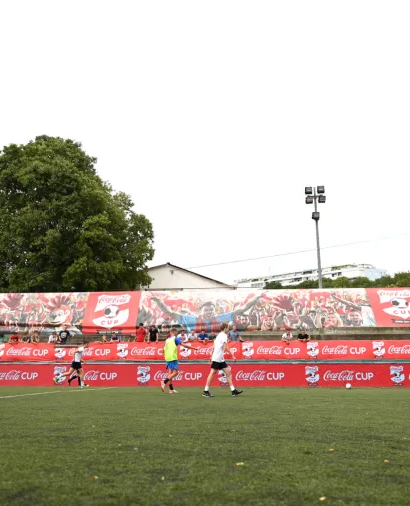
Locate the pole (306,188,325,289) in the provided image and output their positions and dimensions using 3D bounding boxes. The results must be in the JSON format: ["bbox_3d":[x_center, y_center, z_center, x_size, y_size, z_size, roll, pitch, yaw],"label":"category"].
[{"bbox_3d":[7.420,0.443,32.784,1.350,10.100,0.700,-2,-13,8],"label":"pole"}]

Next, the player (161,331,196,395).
[{"bbox_3d":[-0.780,2.896,13.650,0.720,1.690,0.680,13,-18,-43],"label":"player"}]

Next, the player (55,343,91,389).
[{"bbox_3d":[-4.720,3.967,17.970,1.120,1.600,0.550,0,-13,0],"label":"player"}]

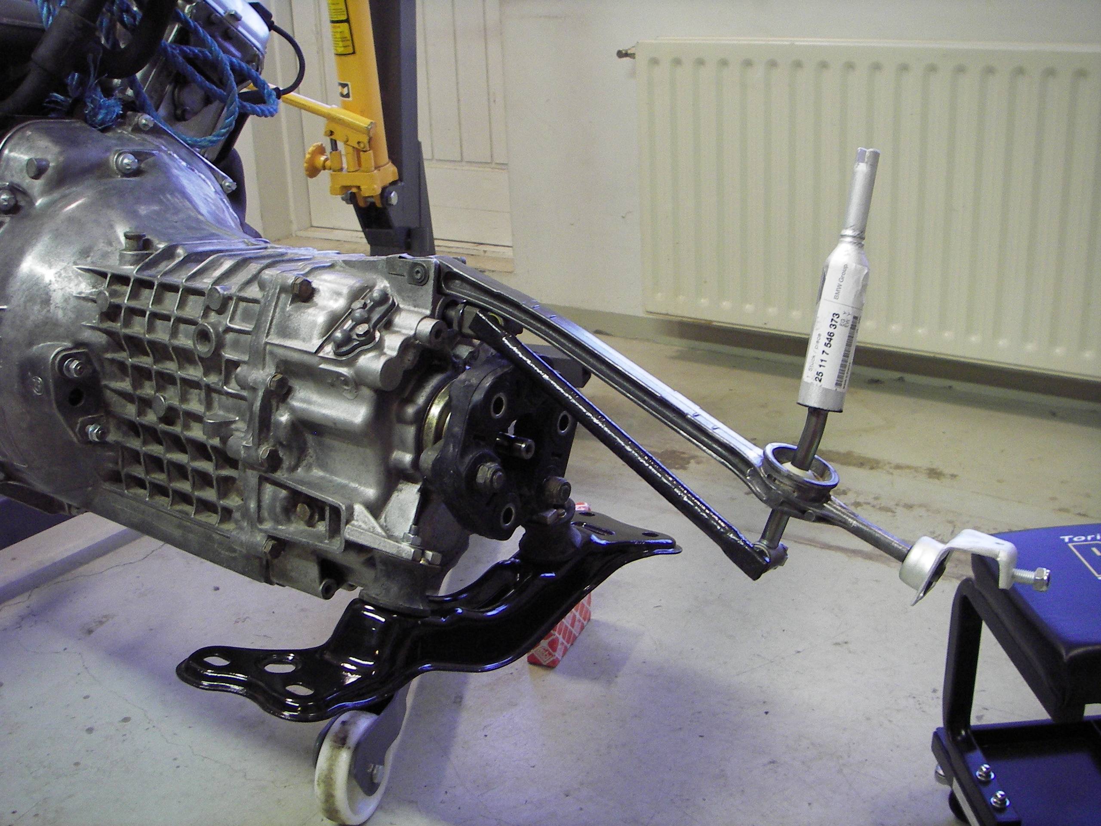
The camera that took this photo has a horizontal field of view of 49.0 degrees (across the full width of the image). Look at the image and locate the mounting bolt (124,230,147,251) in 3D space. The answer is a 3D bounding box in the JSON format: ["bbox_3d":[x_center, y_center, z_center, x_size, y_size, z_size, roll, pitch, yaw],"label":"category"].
[{"bbox_3d":[-0.325,-0.134,0.945,0.017,0.013,0.017,13,24,35],"label":"mounting bolt"}]

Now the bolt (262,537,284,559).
[{"bbox_3d":[-0.202,0.098,0.880,0.007,0.015,0.015,13,24,35],"label":"bolt"}]

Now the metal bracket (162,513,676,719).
[{"bbox_3d":[-0.072,0.137,0.943,0.400,0.058,0.150,-19,24,-39],"label":"metal bracket"}]

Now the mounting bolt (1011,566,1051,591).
[{"bbox_3d":[0.277,0.095,0.695,0.022,0.014,0.014,4,19,37],"label":"mounting bolt"}]

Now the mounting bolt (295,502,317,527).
[{"bbox_3d":[-0.174,0.072,0.862,0.011,0.015,0.015,13,24,35],"label":"mounting bolt"}]

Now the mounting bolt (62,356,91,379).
[{"bbox_3d":[-0.373,-0.035,0.952,0.015,0.017,0.017,13,24,35],"label":"mounting bolt"}]

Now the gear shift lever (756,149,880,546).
[{"bbox_3d":[0.160,-0.023,0.705,0.031,0.260,0.027,24,30,30],"label":"gear shift lever"}]

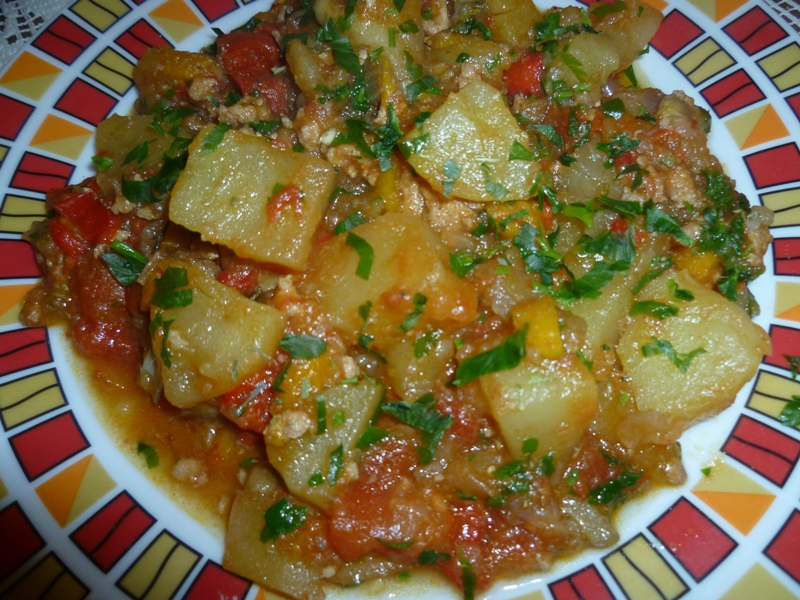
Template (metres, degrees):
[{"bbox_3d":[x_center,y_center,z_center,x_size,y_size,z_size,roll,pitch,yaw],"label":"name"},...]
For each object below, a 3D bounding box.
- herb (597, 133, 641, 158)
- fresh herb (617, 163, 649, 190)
[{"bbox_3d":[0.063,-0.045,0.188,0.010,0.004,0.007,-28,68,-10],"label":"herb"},{"bbox_3d":[0.066,-0.035,0.183,0.006,0.003,0.007,39,73,17],"label":"fresh herb"}]

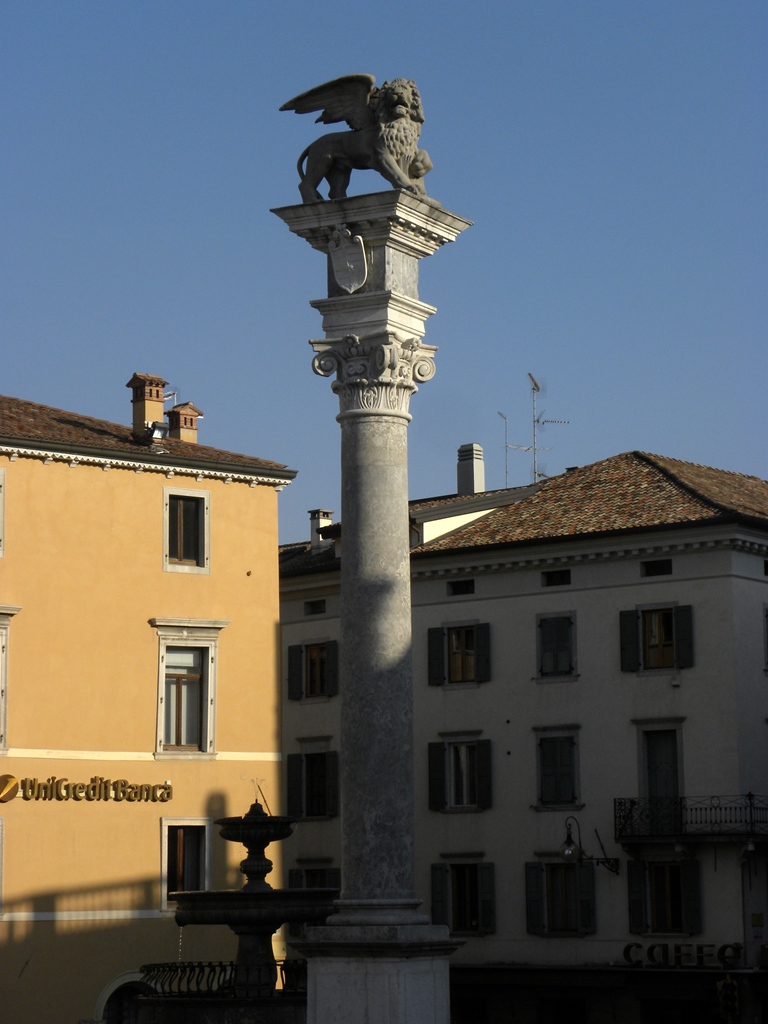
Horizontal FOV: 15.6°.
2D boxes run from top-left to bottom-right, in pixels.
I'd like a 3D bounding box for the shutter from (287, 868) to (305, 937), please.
[{"bbox_3d":[-2.494,10.963,79.200,0.050,1.860,0.540,5,-9,-38],"label":"shutter"}]

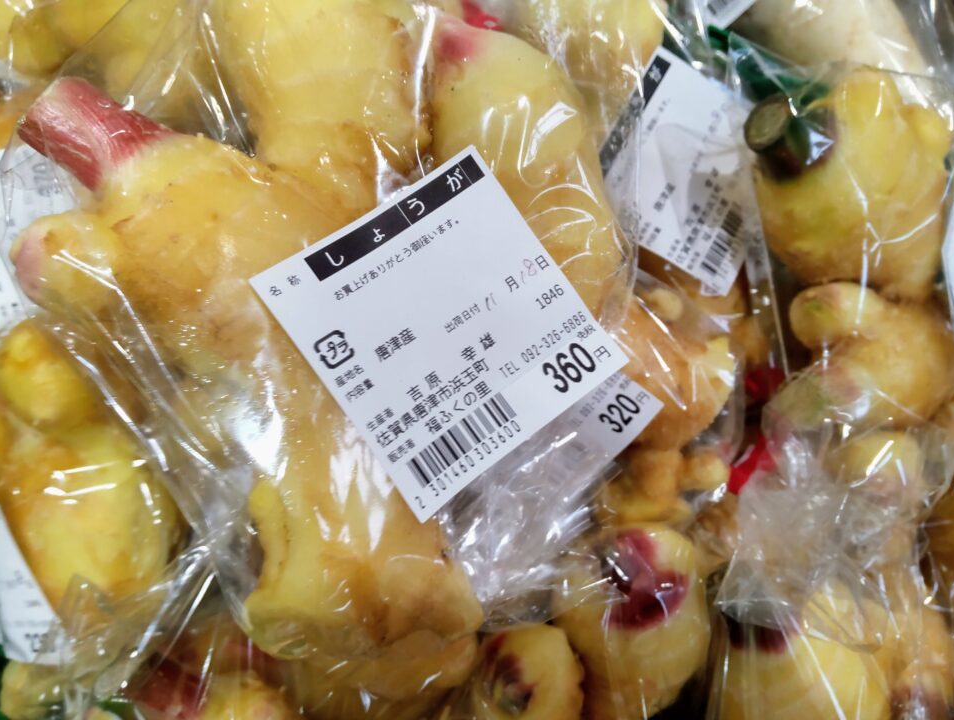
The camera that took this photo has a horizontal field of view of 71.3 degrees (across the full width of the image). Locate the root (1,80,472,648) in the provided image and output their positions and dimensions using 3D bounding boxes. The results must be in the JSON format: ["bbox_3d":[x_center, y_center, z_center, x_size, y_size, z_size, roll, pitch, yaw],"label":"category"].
[{"bbox_3d":[-0.053,0.001,0.158,0.068,0.050,0.140,-35,88,-9],"label":"root"}]

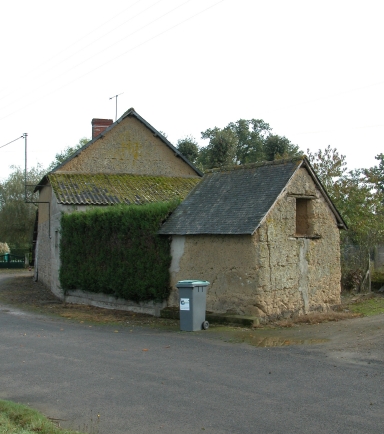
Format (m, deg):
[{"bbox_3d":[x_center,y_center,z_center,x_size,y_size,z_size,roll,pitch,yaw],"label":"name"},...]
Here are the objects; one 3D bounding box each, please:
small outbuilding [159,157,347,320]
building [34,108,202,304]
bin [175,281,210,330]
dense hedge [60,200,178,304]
[{"bbox_3d":[1.666,0.484,16.496,3.200,3.950,4.100,-1,-1,44],"label":"small outbuilding"},{"bbox_3d":[-2.639,-0.712,23.969,6.200,6.700,8.400,-1,-1,-20],"label":"building"},{"bbox_3d":[0.064,1.923,13.550,0.490,1.040,0.570,-1,-1,43],"label":"bin"},{"bbox_3d":[-1.909,0.905,16.962,4.400,2.500,0.900,-1,-1,41],"label":"dense hedge"}]

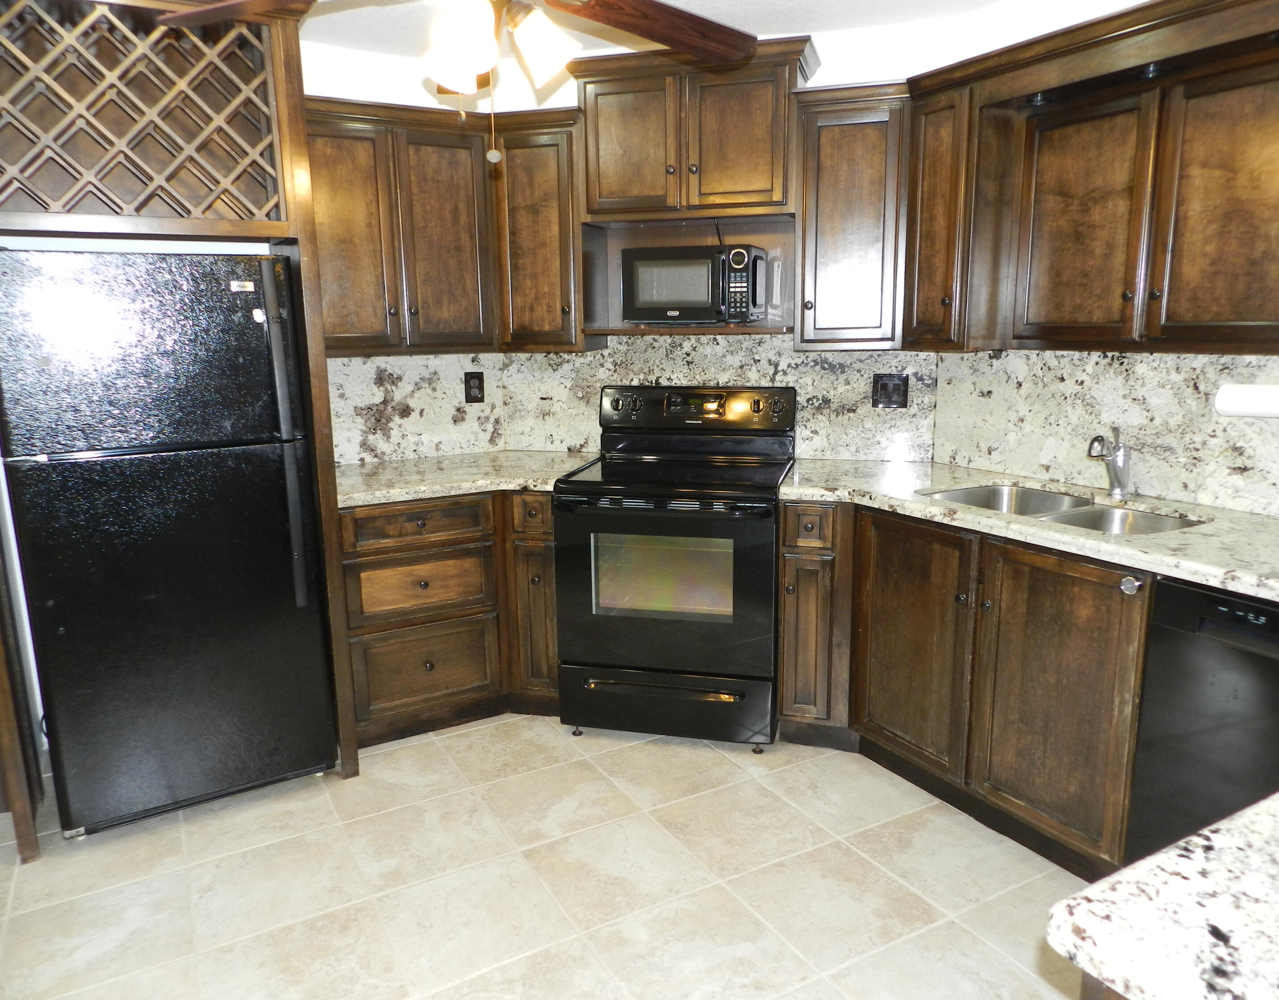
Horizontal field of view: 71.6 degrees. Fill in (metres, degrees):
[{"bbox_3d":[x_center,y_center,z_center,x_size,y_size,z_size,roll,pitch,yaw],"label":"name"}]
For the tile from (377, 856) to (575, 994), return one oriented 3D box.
[{"bbox_3d":[-0.411,1.028,2.183,0.395,0.012,0.395,-7,12,-28],"label":"tile"}]

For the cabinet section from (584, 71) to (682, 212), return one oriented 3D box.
[{"bbox_3d":[0.013,-1.276,3.272,0.347,0.442,0.310,2,11,14],"label":"cabinet section"}]

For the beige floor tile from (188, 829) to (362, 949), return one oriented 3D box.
[{"bbox_3d":[-0.960,1.013,2.340,0.402,0.011,0.398,-7,13,-28],"label":"beige floor tile"}]

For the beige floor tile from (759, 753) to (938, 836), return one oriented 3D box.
[{"bbox_3d":[0.638,0.901,2.751,0.395,0.012,0.395,-7,12,-28],"label":"beige floor tile"}]

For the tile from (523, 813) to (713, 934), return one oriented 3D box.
[{"bbox_3d":[-0.061,0.990,2.383,0.402,0.011,0.398,-7,13,-28],"label":"tile"}]

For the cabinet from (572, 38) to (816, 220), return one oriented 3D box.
[{"bbox_3d":[0.195,-1.278,3.179,0.830,0.550,0.380,2,11,16],"label":"cabinet"}]

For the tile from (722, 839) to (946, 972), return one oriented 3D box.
[{"bbox_3d":[0.486,1.011,2.233,0.402,0.011,0.398,-7,13,-28],"label":"tile"}]

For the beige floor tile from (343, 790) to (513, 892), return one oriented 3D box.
[{"bbox_3d":[-0.605,0.966,2.527,0.395,0.012,0.395,-7,12,-28],"label":"beige floor tile"}]

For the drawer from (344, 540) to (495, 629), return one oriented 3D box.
[{"bbox_3d":[-0.828,0.259,3.192,0.512,0.228,0.380,-7,12,-28],"label":"drawer"}]

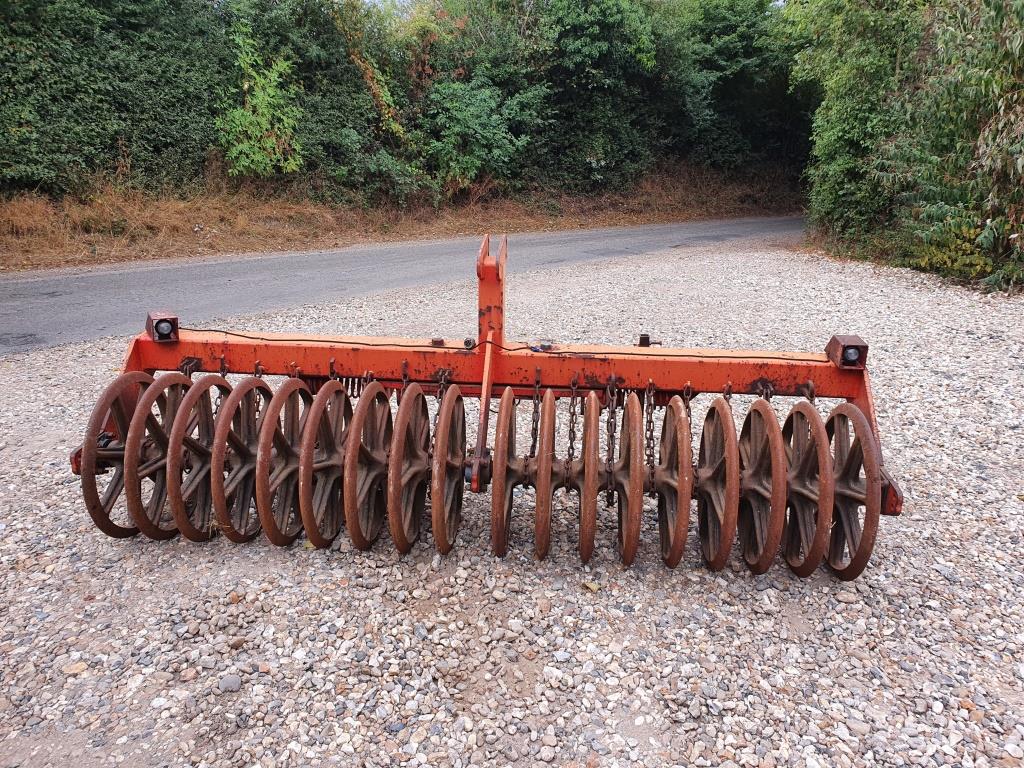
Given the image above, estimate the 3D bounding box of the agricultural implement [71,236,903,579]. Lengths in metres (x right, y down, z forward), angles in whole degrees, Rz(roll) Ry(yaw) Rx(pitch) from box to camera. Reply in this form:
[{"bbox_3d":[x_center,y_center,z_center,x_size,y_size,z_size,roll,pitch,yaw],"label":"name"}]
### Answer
[{"bbox_3d":[-0.129,0.030,3.255,3.365,1.215,1.161,3,16,3],"label":"agricultural implement"}]

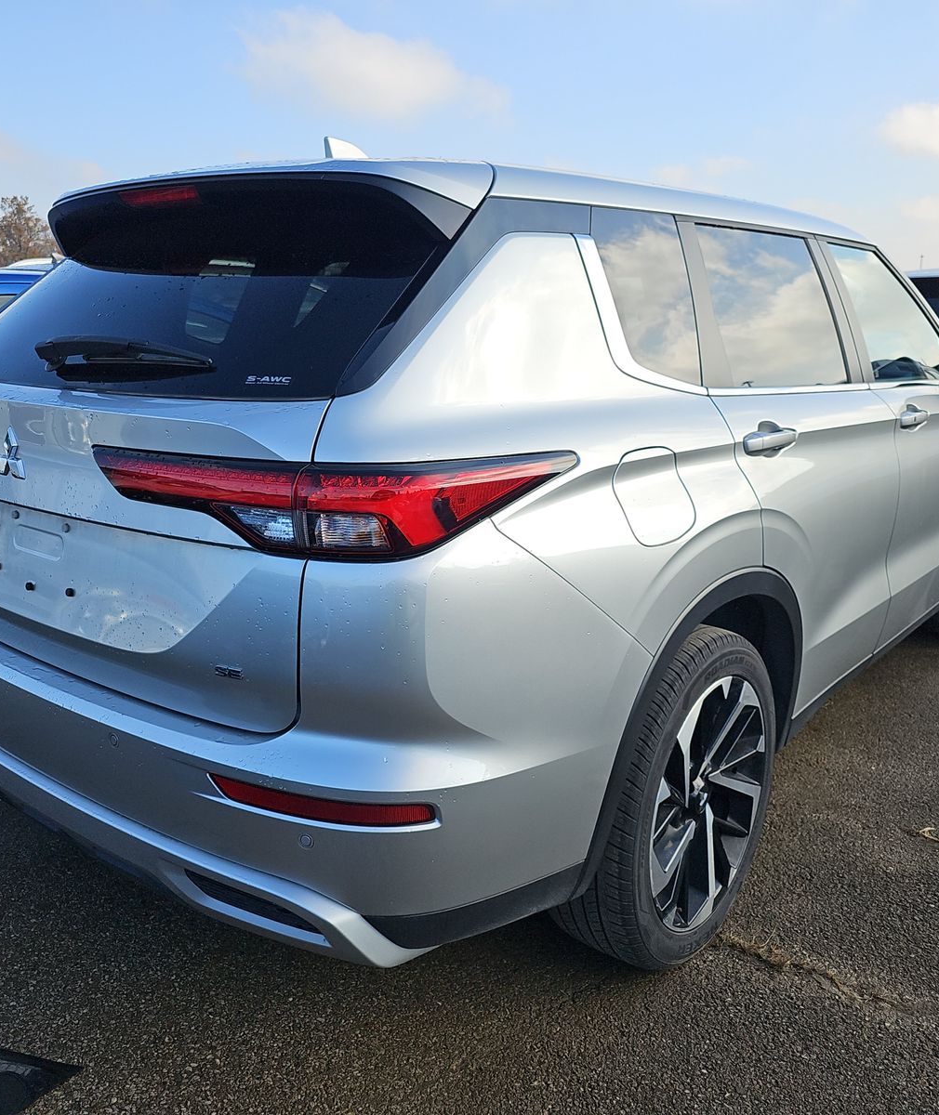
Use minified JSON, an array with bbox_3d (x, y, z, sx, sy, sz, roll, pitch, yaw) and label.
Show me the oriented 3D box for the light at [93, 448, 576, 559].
[{"bbox_3d":[-0.221,-0.112,1.540,0.652,0.135,0.425,11,18,38],"label":"light"}]

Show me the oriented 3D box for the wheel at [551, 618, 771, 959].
[{"bbox_3d":[0.430,0.498,2.123,0.255,0.738,0.738,11,18,38],"label":"wheel"}]

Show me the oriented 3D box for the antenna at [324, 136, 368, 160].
[{"bbox_3d":[-0.265,-0.900,2.213,0.065,0.065,0.160,11,18,38],"label":"antenna"}]

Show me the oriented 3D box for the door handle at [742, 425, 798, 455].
[{"bbox_3d":[0.604,-0.233,1.987,0.060,0.055,0.265,11,18,38],"label":"door handle"}]

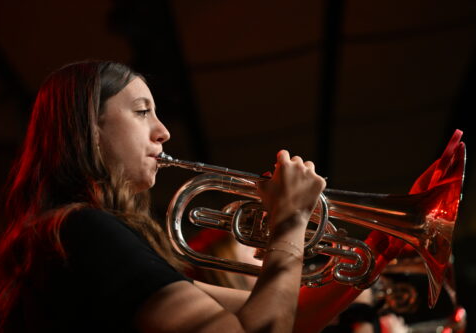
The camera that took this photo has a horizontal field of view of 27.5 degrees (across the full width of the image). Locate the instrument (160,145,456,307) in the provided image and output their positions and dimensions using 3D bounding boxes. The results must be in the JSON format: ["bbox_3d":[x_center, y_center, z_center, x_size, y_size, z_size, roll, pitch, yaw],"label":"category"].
[{"bbox_3d":[0.095,0.050,1.560,0.482,0.268,0.265,10,-9,7],"label":"instrument"}]

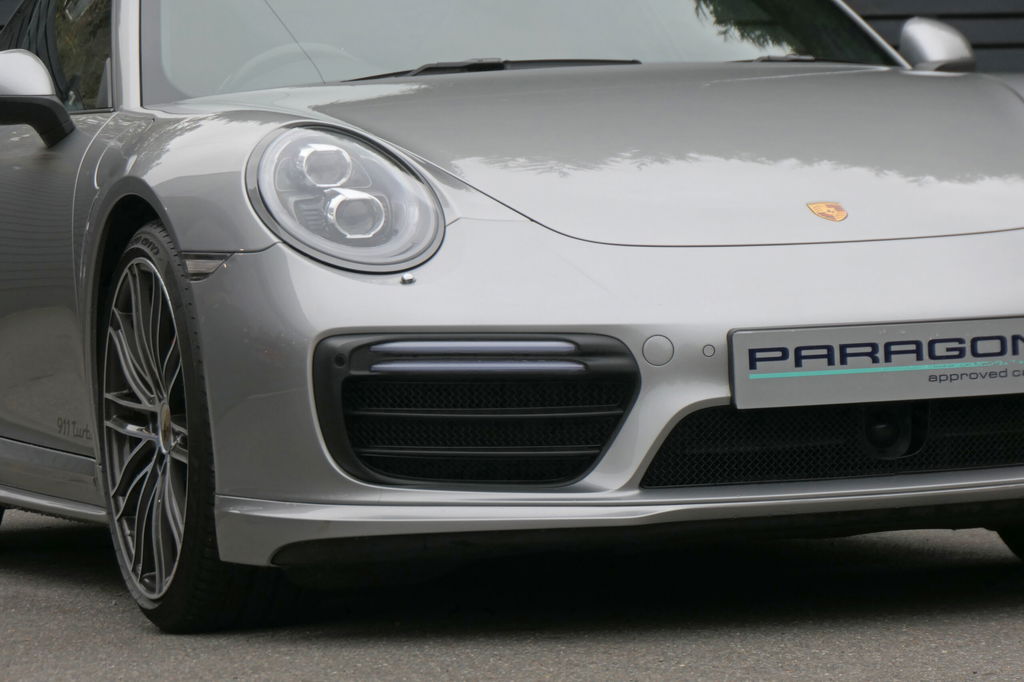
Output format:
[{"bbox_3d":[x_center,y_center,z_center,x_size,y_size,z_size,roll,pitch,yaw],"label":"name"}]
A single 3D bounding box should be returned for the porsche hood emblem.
[{"bbox_3d":[0.481,-0.196,7.994,0.052,0.007,0.065,-3,28,-18],"label":"porsche hood emblem"}]

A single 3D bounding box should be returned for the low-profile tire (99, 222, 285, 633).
[{"bbox_3d":[-0.473,0.124,8.474,0.245,0.680,0.680,-3,3,-18],"label":"low-profile tire"}]

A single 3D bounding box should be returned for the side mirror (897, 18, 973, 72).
[{"bbox_3d":[0.785,-0.531,9.830,0.190,0.160,0.140,-3,3,-18],"label":"side mirror"}]

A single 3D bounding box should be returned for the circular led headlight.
[{"bbox_3d":[-0.240,-0.220,8.025,0.250,0.225,0.270,-3,3,-18],"label":"circular led headlight"}]

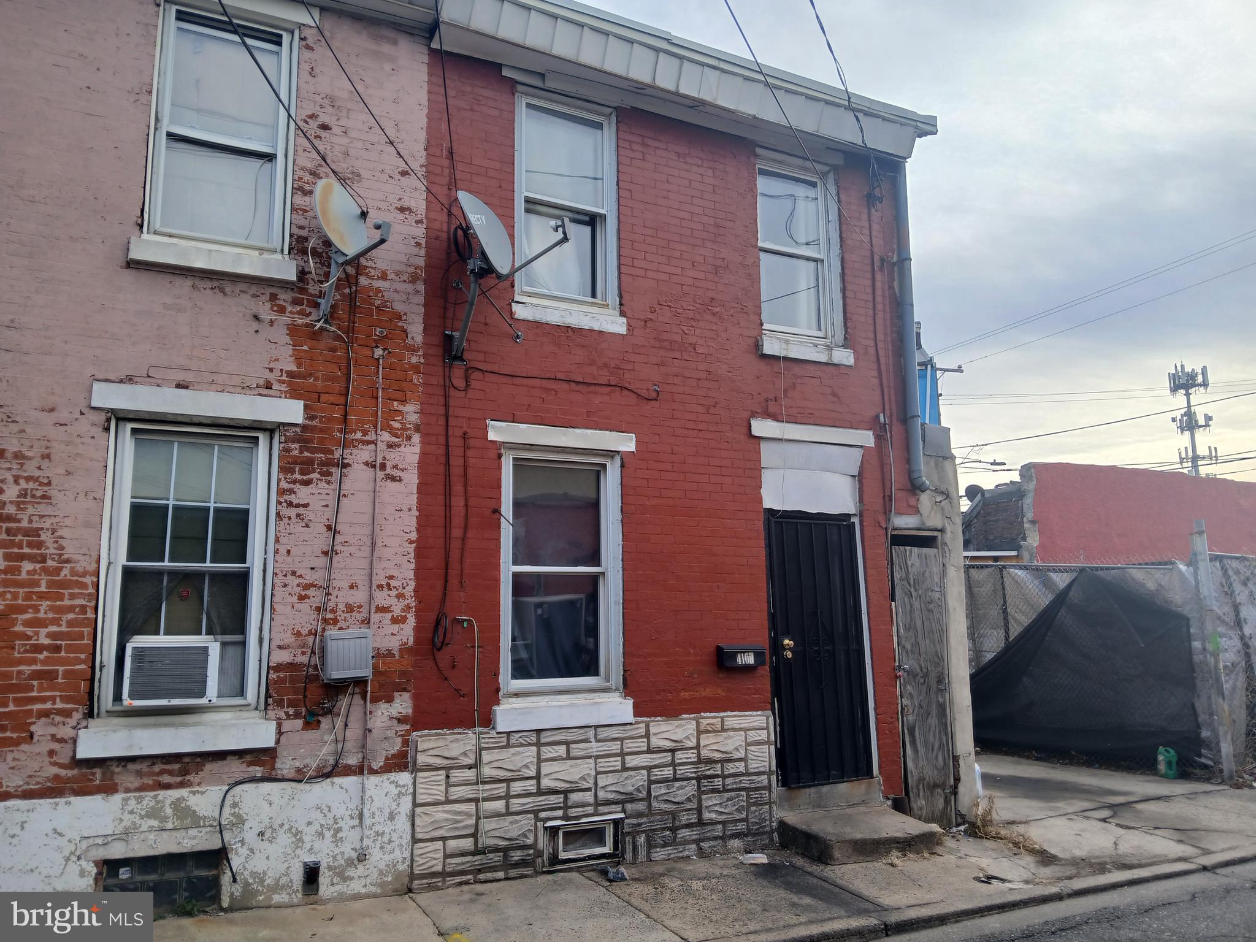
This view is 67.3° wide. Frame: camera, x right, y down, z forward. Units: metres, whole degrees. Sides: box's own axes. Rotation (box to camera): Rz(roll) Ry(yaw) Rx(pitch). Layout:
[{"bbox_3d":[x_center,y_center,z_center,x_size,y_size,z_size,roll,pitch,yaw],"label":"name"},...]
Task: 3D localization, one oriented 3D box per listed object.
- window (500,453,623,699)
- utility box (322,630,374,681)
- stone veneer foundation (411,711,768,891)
[{"bbox_3d":[-0.460,0.692,6.554,0.870,1.650,0.120,4,-10,-25],"label":"window"},{"bbox_3d":[-1.687,1.105,5.676,0.273,0.292,0.120,4,-11,-26],"label":"utility box"},{"bbox_3d":[-0.133,2.140,6.306,2.652,0.921,0.080,4,-11,-26],"label":"stone veneer foundation"}]

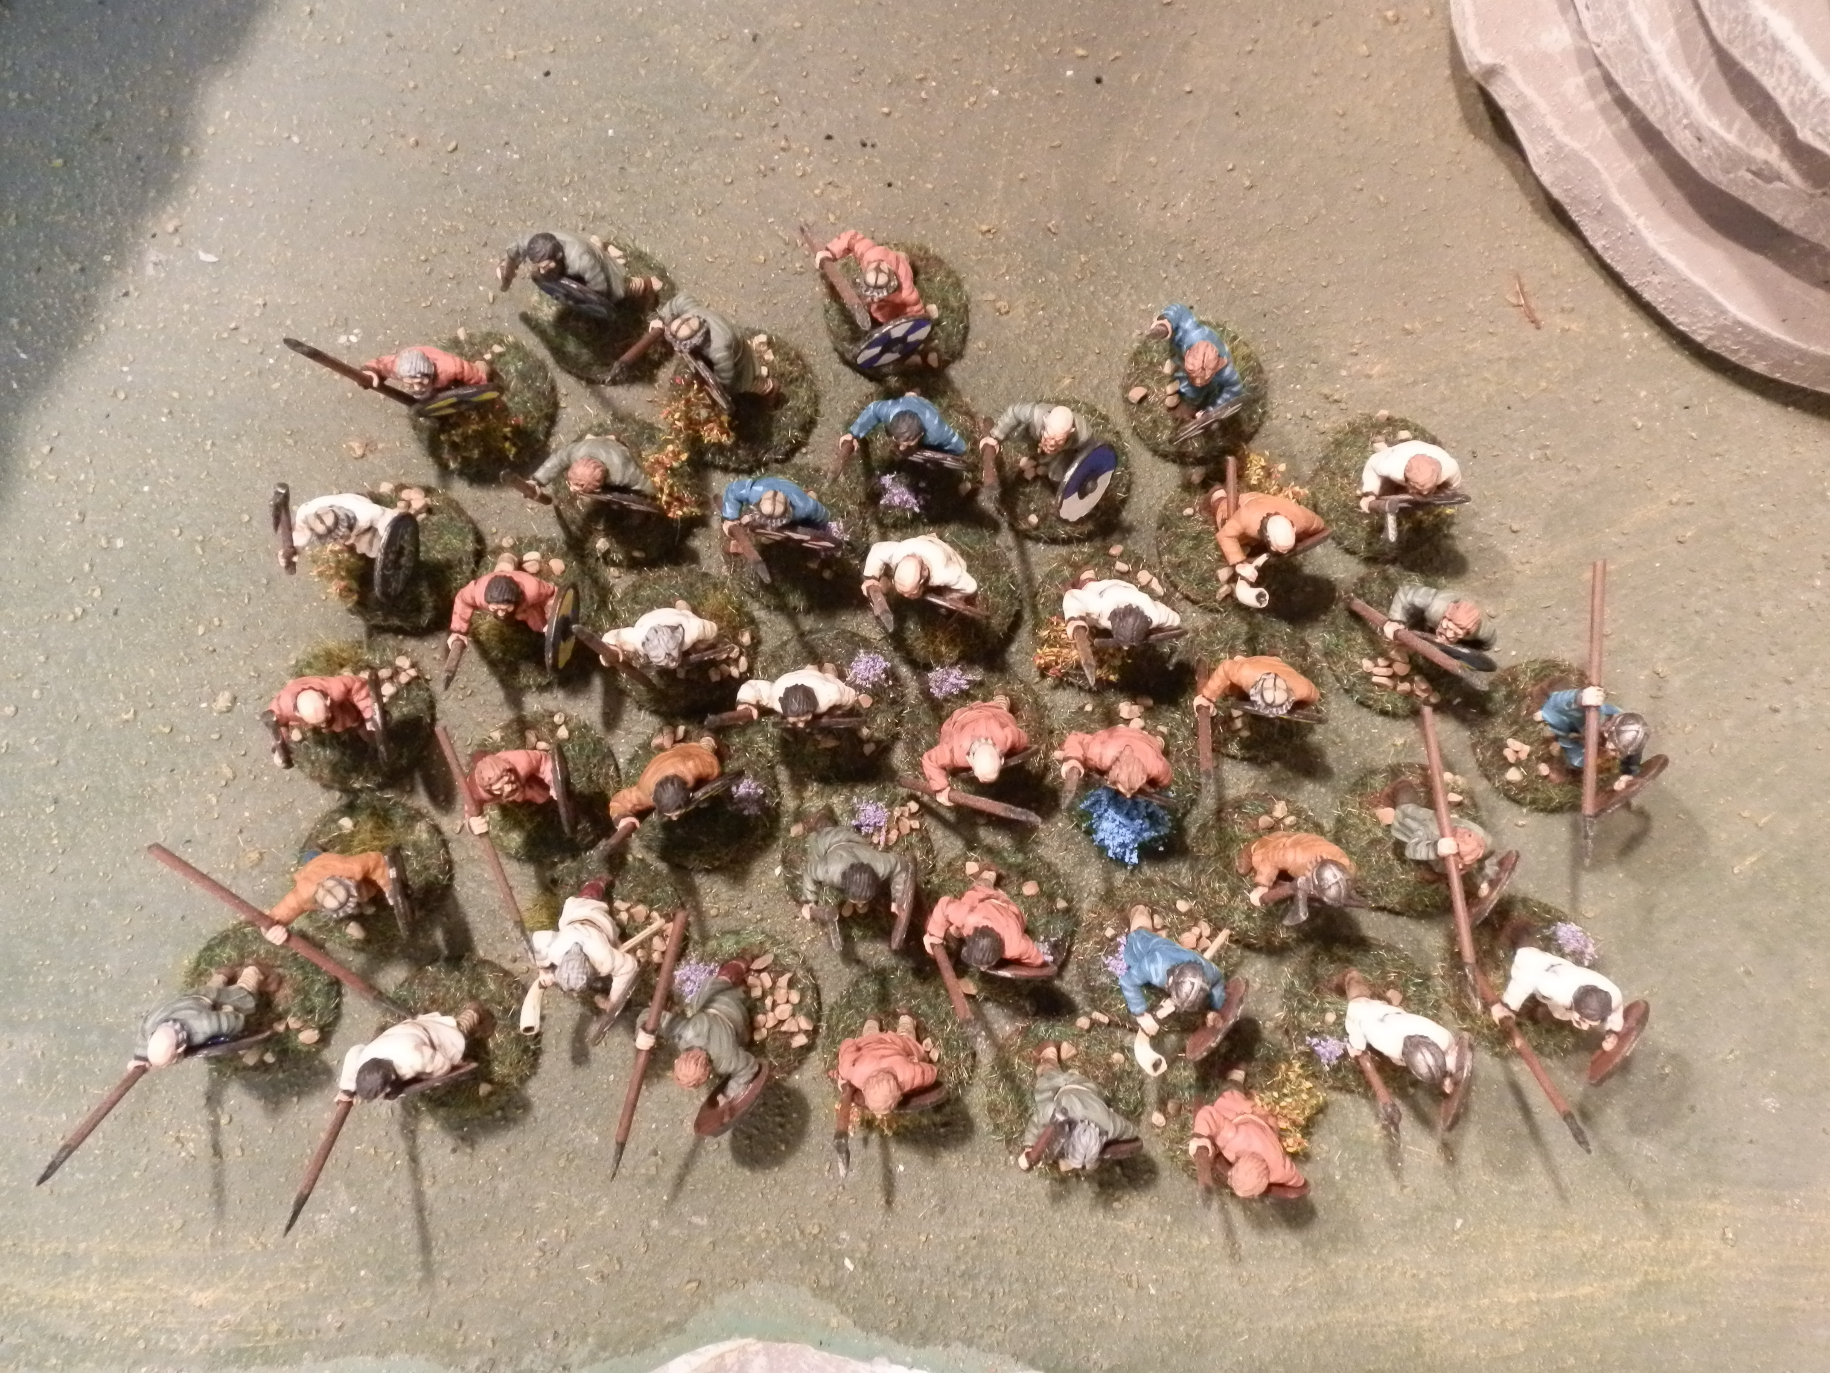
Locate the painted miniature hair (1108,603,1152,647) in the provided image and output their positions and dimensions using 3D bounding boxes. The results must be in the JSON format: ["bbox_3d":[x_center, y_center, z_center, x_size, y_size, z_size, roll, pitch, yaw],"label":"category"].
[{"bbox_3d":[0.032,-0.009,0.224,0.006,0.006,0.006,2,83,0],"label":"painted miniature hair"}]

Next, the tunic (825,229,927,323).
[{"bbox_3d":[-0.007,-0.066,0.238,0.015,0.015,0.009,30,90,2],"label":"tunic"}]

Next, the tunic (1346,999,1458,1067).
[{"bbox_3d":[0.075,0.054,0.231,0.015,0.014,0.011,-28,85,-3],"label":"tunic"}]

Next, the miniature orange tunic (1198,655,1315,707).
[{"bbox_3d":[0.053,0.000,0.234,0.017,0.013,0.009,7,83,1],"label":"miniature orange tunic"}]

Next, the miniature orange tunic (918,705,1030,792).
[{"bbox_3d":[0.009,0.010,0.236,0.017,0.015,0.013,-6,89,1],"label":"miniature orange tunic"}]

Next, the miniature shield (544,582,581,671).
[{"bbox_3d":[-0.057,-0.009,0.240,0.003,0.015,0.015,16,84,2],"label":"miniature shield"}]

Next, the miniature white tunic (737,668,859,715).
[{"bbox_3d":[-0.018,0.002,0.234,0.018,0.013,0.009,-2,83,0],"label":"miniature white tunic"}]

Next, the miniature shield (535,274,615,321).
[{"bbox_3d":[-0.055,-0.063,0.239,0.014,0.014,0.002,25,89,2],"label":"miniature shield"}]

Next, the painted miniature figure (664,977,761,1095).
[{"bbox_3d":[-0.032,0.055,0.237,0.016,0.025,0.015,25,88,3],"label":"painted miniature figure"}]

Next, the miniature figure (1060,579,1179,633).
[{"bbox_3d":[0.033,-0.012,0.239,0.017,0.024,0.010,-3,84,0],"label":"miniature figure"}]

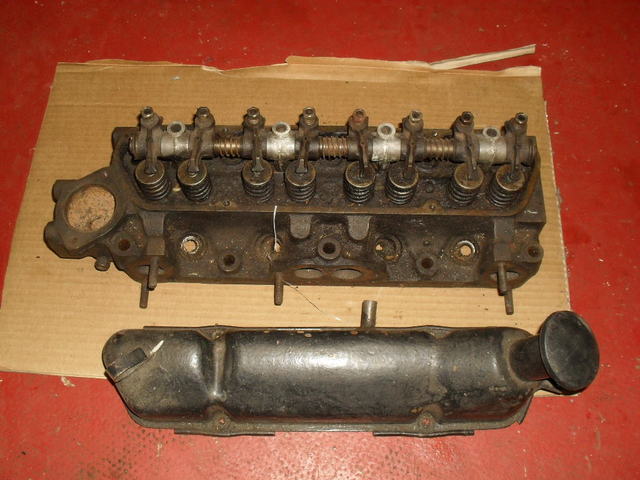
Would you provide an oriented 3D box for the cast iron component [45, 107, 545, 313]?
[{"bbox_3d":[-0.029,-0.031,0.619,0.479,0.122,0.178,1,65,0],"label":"cast iron component"}]

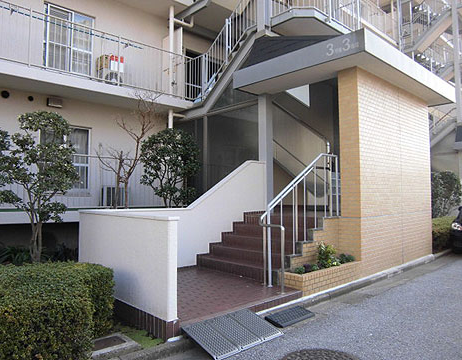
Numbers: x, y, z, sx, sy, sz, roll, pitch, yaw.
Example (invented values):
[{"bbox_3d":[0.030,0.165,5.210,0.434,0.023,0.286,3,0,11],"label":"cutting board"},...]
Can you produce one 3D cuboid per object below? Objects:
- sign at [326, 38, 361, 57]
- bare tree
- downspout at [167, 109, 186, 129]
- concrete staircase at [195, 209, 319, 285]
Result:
[{"bbox_3d":[1.655,-1.988,5.359,0.020,0.190,0.541,3,-4,-43],"label":"sign"},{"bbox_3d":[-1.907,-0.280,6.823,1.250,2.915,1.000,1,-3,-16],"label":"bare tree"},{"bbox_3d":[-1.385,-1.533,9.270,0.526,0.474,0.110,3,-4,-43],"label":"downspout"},{"bbox_3d":[0.484,1.030,6.070,1.392,0.881,1.684,3,-4,-43],"label":"concrete staircase"}]

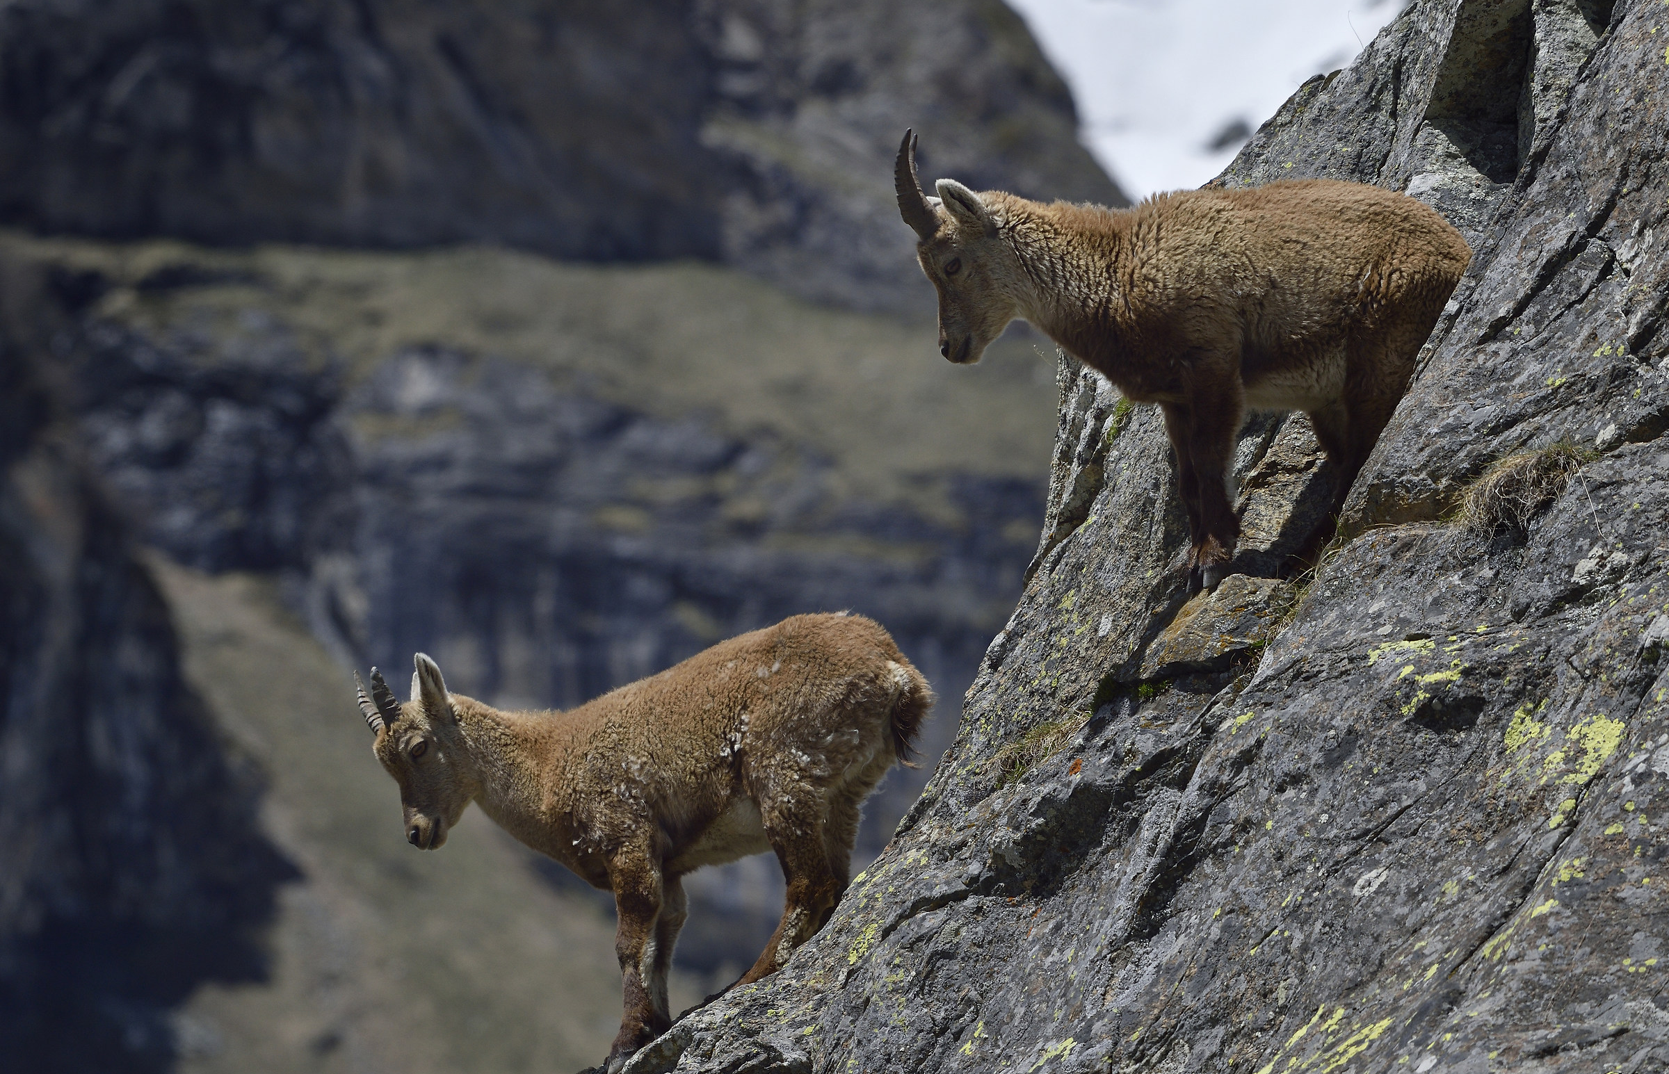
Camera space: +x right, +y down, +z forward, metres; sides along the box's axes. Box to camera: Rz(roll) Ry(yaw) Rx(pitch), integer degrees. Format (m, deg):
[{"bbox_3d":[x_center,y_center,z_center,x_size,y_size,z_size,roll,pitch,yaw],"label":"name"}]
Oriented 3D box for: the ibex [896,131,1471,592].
[{"bbox_3d":[0.573,-0.290,27.600,0.950,0.765,0.290,0,0,-17],"label":"ibex"}]

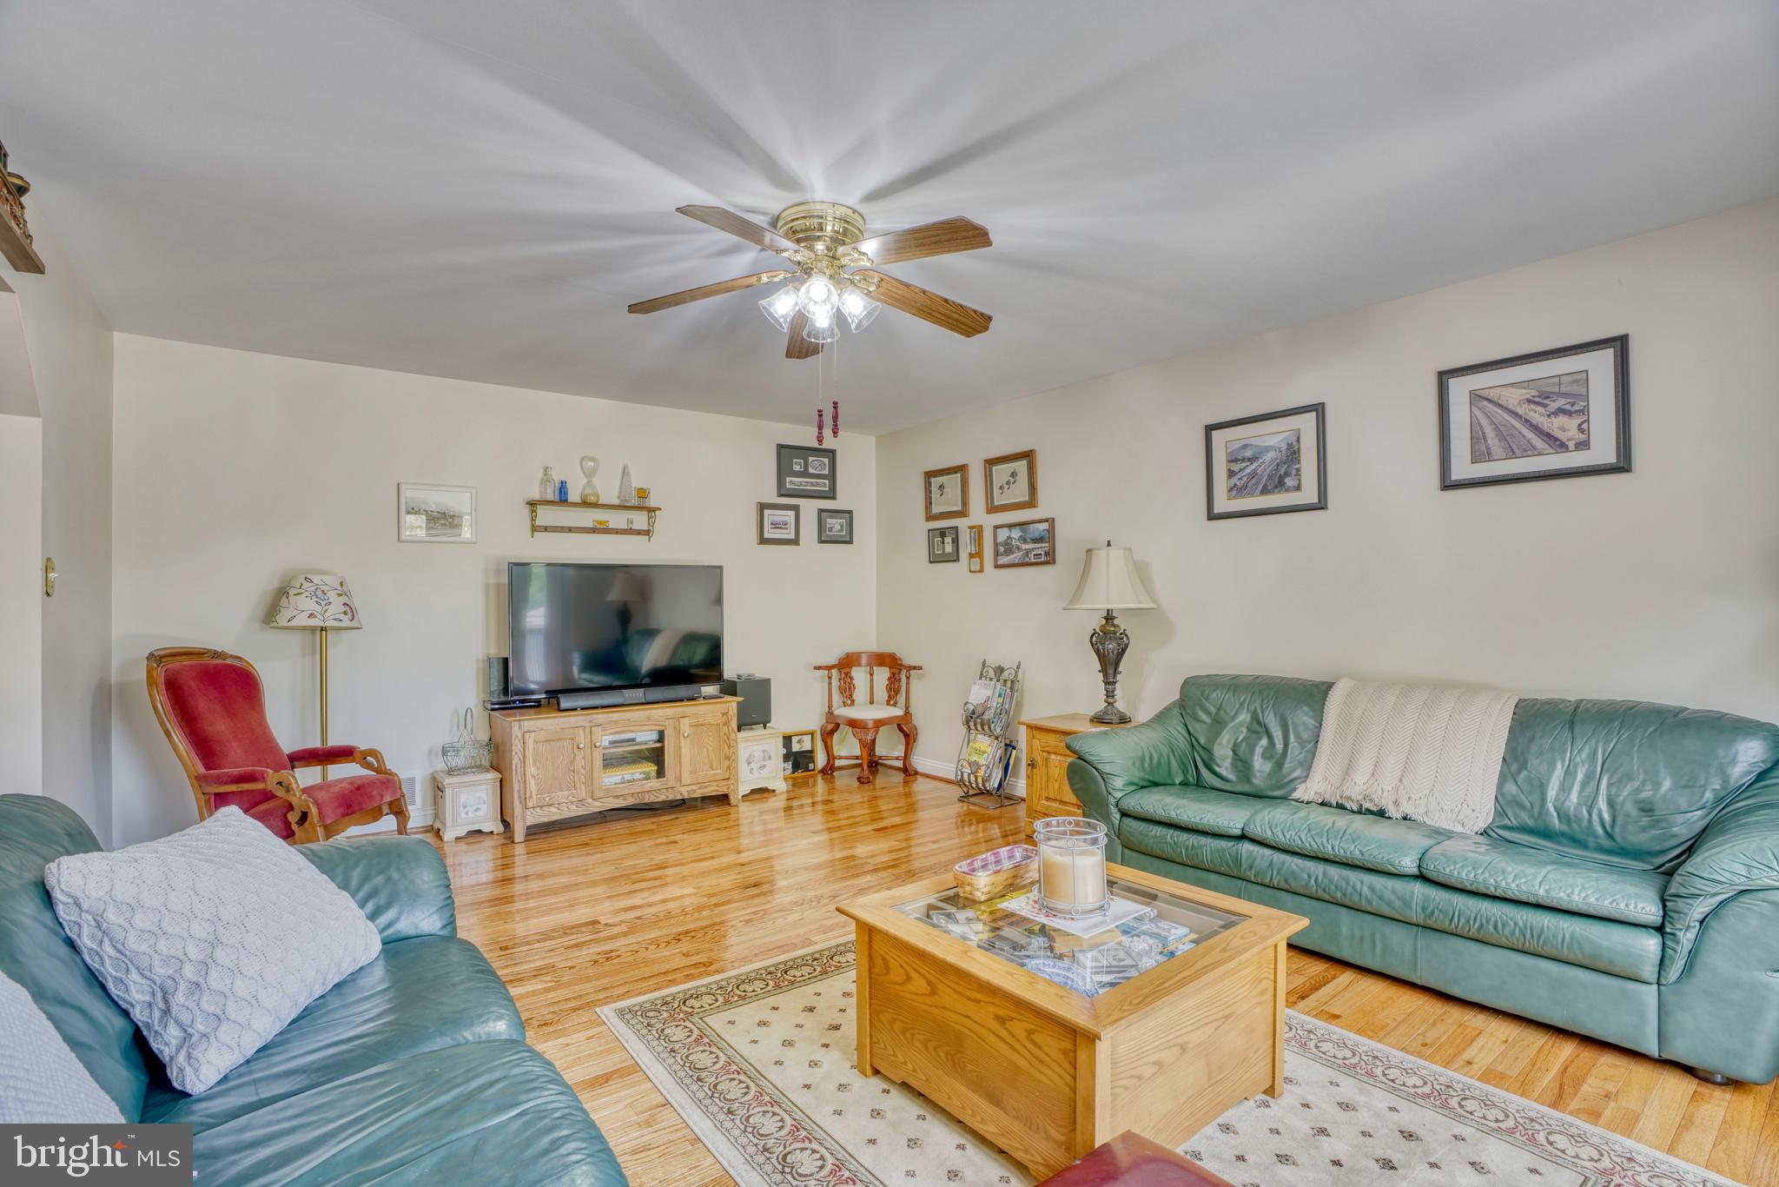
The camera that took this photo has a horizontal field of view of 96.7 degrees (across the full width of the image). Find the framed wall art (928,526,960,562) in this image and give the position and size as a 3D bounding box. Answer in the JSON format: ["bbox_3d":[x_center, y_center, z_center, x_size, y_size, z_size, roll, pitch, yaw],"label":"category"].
[{"bbox_3d":[0.345,-0.304,5.007,0.021,0.223,0.294,0,0,-36],"label":"framed wall art"}]

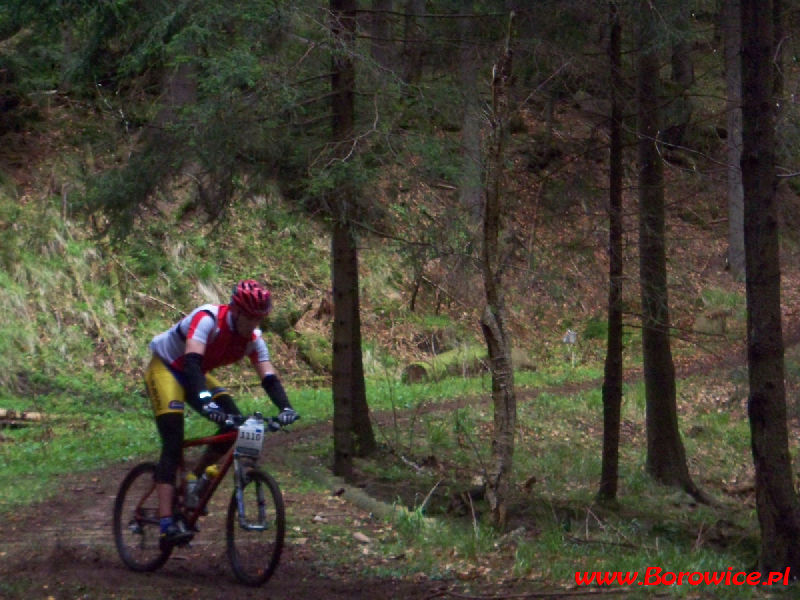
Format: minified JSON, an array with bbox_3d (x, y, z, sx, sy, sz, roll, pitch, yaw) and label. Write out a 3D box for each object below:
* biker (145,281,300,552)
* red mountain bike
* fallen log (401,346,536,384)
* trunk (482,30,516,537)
[{"bbox_3d":[-1.090,0.670,15.930,0.640,1.590,0.950,0,0,-39],"label":"biker"},{"bbox_3d":[-1.180,1.140,16.000,0.620,1.020,1.740,0,0,-39],"label":"red mountain bike"},{"bbox_3d":[1.100,1.050,43.500,0.480,0.480,3.000,0,0,40],"label":"fallen log"},{"bbox_3d":[0.710,-0.200,19.600,0.260,3.720,0.250,0,0,0],"label":"trunk"}]

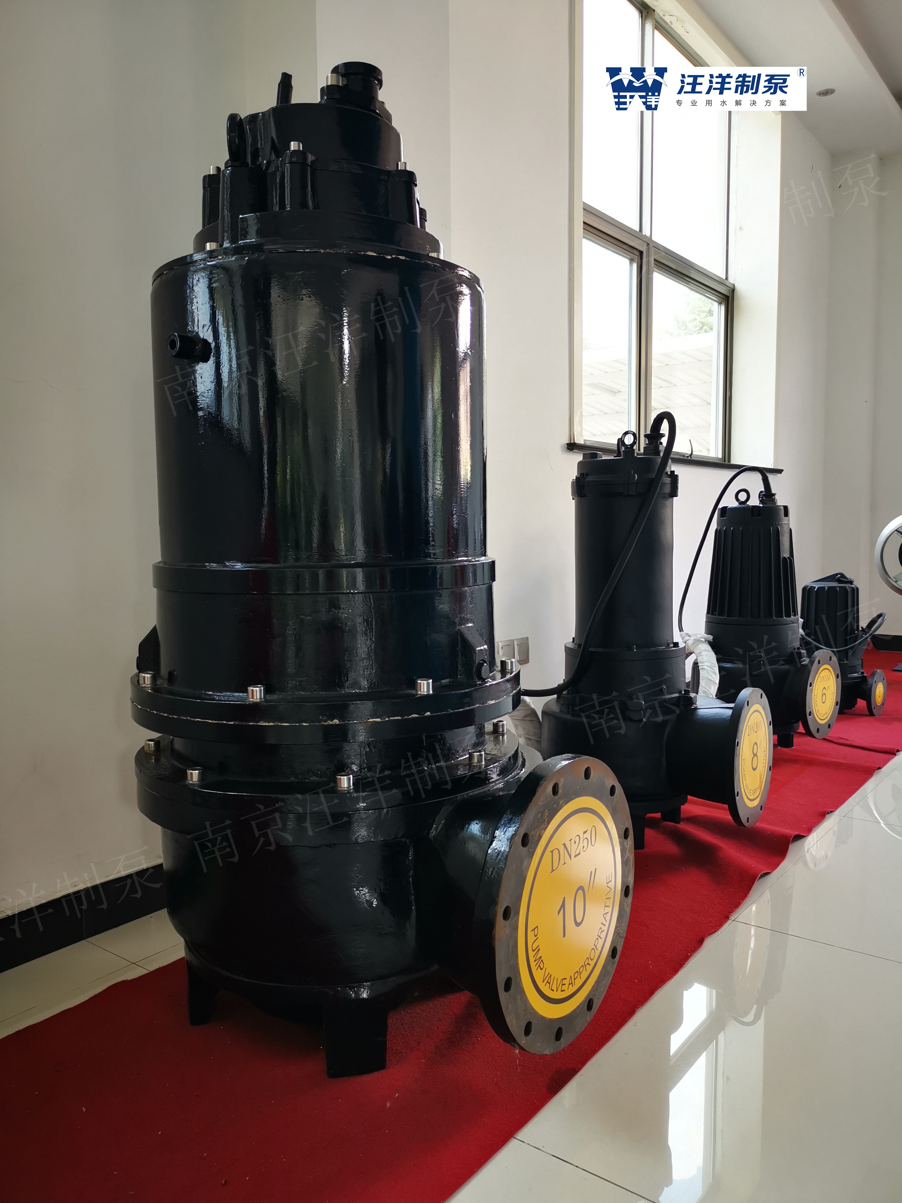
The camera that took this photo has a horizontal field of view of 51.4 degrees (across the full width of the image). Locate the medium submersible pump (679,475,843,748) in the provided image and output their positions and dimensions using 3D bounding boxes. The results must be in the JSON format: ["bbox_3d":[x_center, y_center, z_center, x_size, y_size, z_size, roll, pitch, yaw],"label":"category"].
[{"bbox_3d":[1.035,0.041,3.159,0.455,0.915,0.410,3,6,43],"label":"medium submersible pump"}]

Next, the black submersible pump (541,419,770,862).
[{"bbox_3d":[0.488,0.062,2.330,0.540,1.035,0.420,2,5,34],"label":"black submersible pump"}]

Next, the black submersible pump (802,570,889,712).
[{"bbox_3d":[1.569,0.172,3.803,0.330,0.570,0.280,3,6,42],"label":"black submersible pump"}]

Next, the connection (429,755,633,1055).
[{"bbox_3d":[0.087,0.408,1.344,0.200,0.395,0.395,3,5,36],"label":"connection"}]

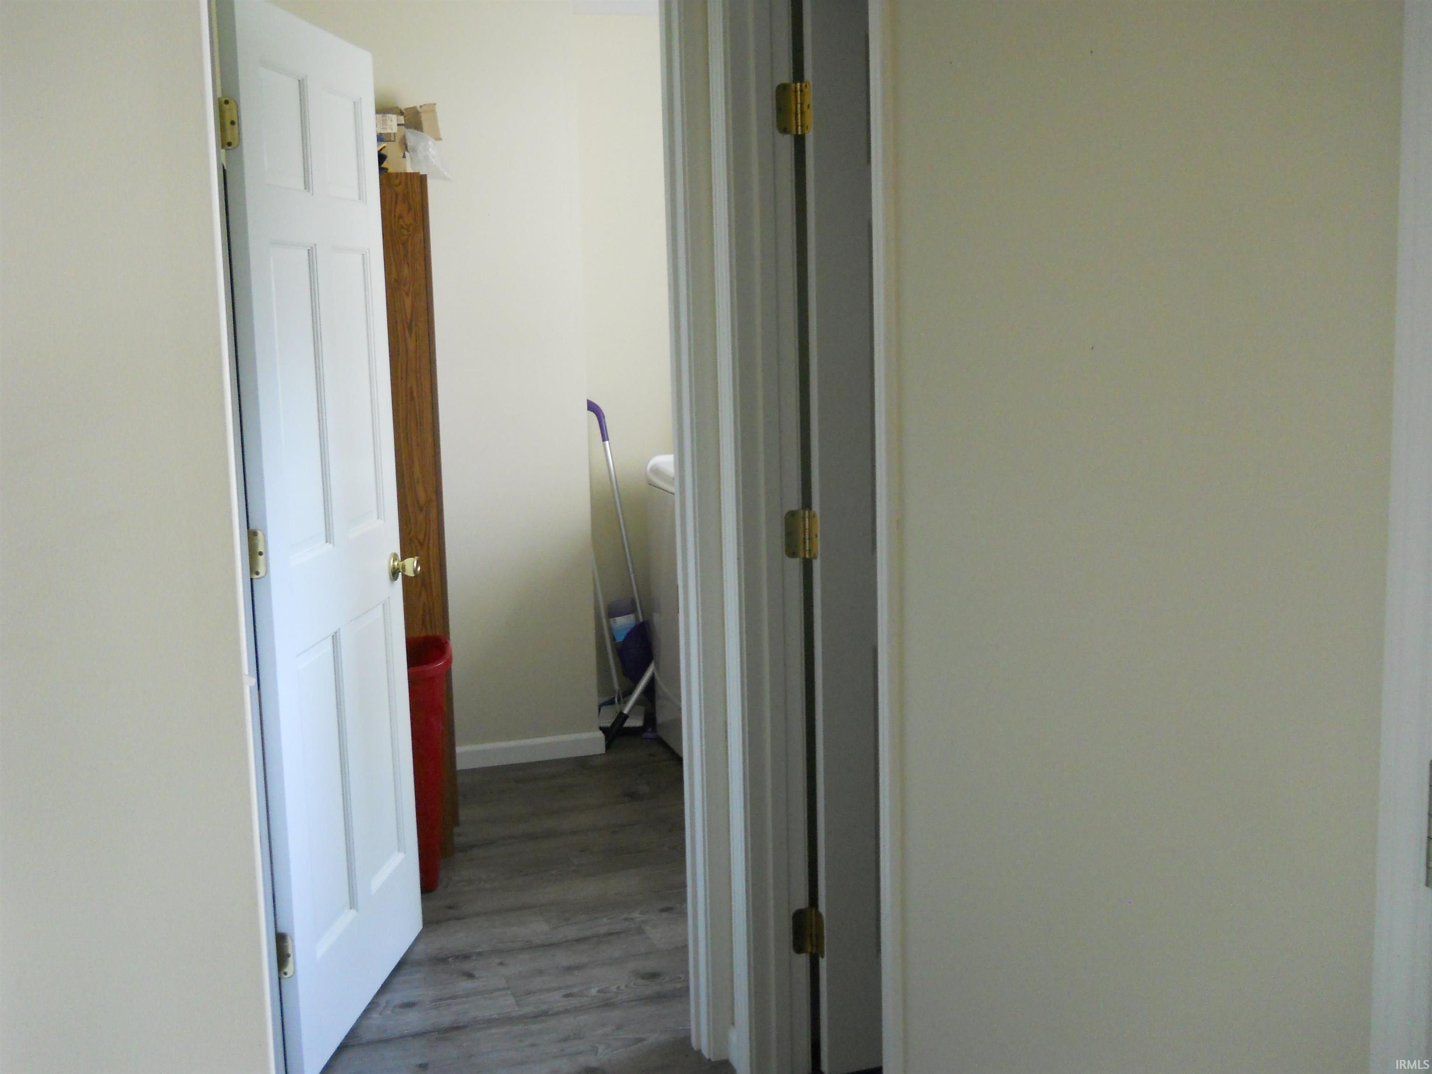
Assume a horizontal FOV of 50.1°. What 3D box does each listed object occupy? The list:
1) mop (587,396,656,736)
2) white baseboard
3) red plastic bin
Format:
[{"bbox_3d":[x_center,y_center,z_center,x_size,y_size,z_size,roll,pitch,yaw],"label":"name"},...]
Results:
[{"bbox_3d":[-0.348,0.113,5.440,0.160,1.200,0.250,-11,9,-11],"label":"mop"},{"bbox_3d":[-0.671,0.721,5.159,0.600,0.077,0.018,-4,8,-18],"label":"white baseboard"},{"bbox_3d":[-0.827,0.602,4.047,0.290,0.605,0.410,-3,7,-12],"label":"red plastic bin"}]

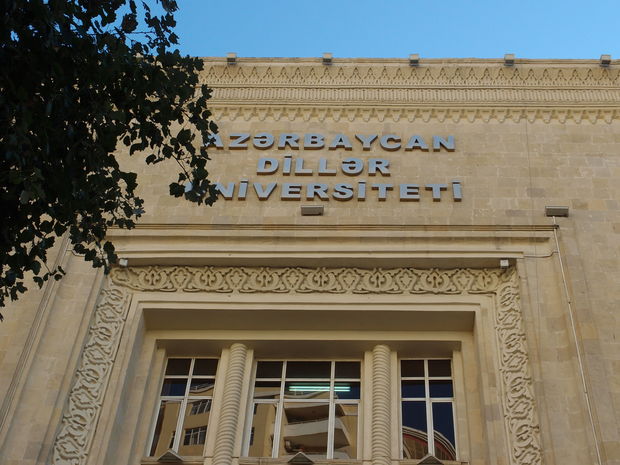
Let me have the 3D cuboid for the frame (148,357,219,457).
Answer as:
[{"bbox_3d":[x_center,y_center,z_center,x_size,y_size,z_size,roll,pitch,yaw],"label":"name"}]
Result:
[{"bbox_3d":[-2.255,3.162,19.482,1.000,2.330,0.100,0,-49,4],"label":"frame"}]

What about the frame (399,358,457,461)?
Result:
[{"bbox_3d":[2.111,3.167,19.200,0.990,2.370,0.100,0,-49,4],"label":"frame"}]

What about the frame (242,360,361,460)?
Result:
[{"bbox_3d":[-0.076,3.178,19.326,2.010,2.310,0.100,0,-49,4],"label":"frame"}]

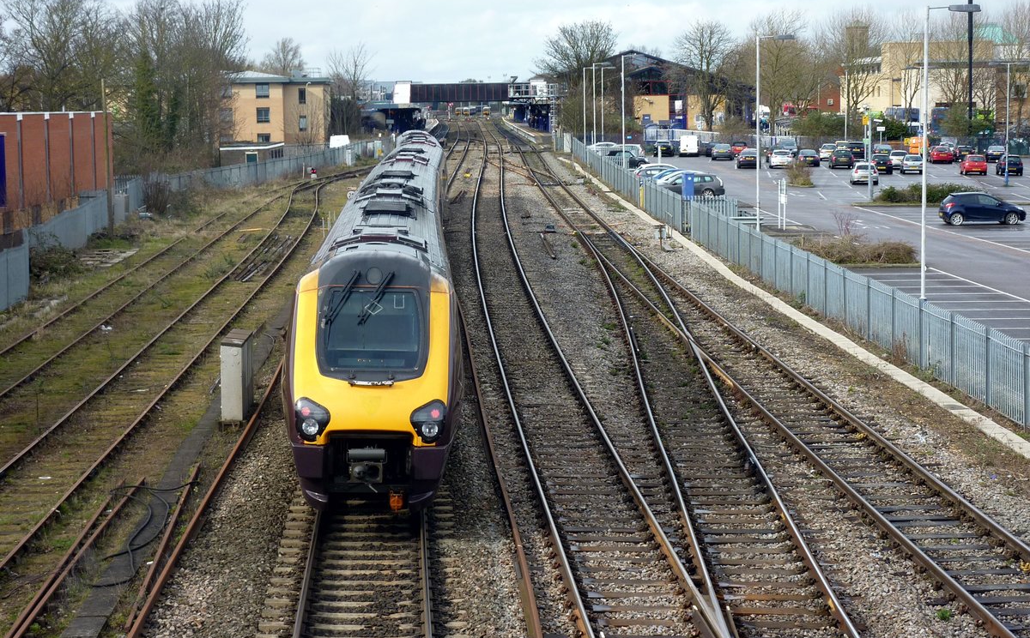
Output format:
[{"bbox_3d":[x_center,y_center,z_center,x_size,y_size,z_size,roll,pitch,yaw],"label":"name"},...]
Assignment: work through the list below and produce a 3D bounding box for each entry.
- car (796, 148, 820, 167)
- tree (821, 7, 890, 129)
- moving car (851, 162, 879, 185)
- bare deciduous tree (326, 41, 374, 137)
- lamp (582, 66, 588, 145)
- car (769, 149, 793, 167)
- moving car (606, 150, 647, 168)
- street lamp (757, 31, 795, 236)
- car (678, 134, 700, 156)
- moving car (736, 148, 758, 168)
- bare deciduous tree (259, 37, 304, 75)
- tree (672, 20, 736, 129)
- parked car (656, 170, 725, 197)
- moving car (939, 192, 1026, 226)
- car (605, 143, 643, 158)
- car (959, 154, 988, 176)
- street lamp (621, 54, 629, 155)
[{"bbox_3d":[24.138,-13.304,175.500,1.770,1.420,4.450,0,6,6],"label":"car"},{"bbox_3d":[39.217,-28.513,247.173,7.900,15.200,7.900,-1,6,0],"label":"tree"},{"bbox_3d":[22.696,-9.602,139.258,1.760,1.440,4.250,0,6,5],"label":"moving car"},{"bbox_3d":[-19.702,-27.052,255.369,5.400,11.600,5.400,-1,6,0],"label":"bare deciduous tree"},{"bbox_3d":[7.135,-19.443,199.574,1.400,8.200,0.350,-1,6,-2],"label":"lamp"},{"bbox_3d":[20.725,-12.607,166.757,1.770,1.470,4.300,0,6,5],"label":"car"},{"bbox_3d":[8.646,-12.454,166.000,3.750,1.410,1.700,-1,6,-2],"label":"moving car"},{"bbox_3d":[9.286,-6.105,76.300,1.400,8.170,0.330,-1,6,-2],"label":"street lamp"},{"bbox_3d":[15.942,-16.064,196.500,1.800,1.900,4.400,0,6,5],"label":"car"},{"bbox_3d":[18.169,-12.501,166.309,1.780,1.410,4.500,0,6,5],"label":"moving car"},{"bbox_3d":[-31.001,-30.825,285.000,7.000,13.080,7.000,0,6,0],"label":"bare deciduous tree"},{"bbox_3d":[18.819,-24.095,214.000,6.500,11.760,6.500,0,6,0],"label":"tree"},{"bbox_3d":[9.652,-7.601,121.000,4.500,1.470,1.800,-1,6,-2],"label":"parked car"},{"bbox_3d":[21.535,-5.168,98.720,3.900,1.475,1.700,-1,6,-5],"label":"moving car"},{"bbox_3d":[8.704,-13.745,177.500,4.150,1.480,1.750,-1,6,-2],"label":"car"},{"bbox_3d":[32.256,-10.960,150.608,1.700,1.470,3.950,0,6,5],"label":"car"},{"bbox_3d":[7.199,-11.888,130.572,1.300,8.200,0.350,-1,6,-2],"label":"street lamp"}]

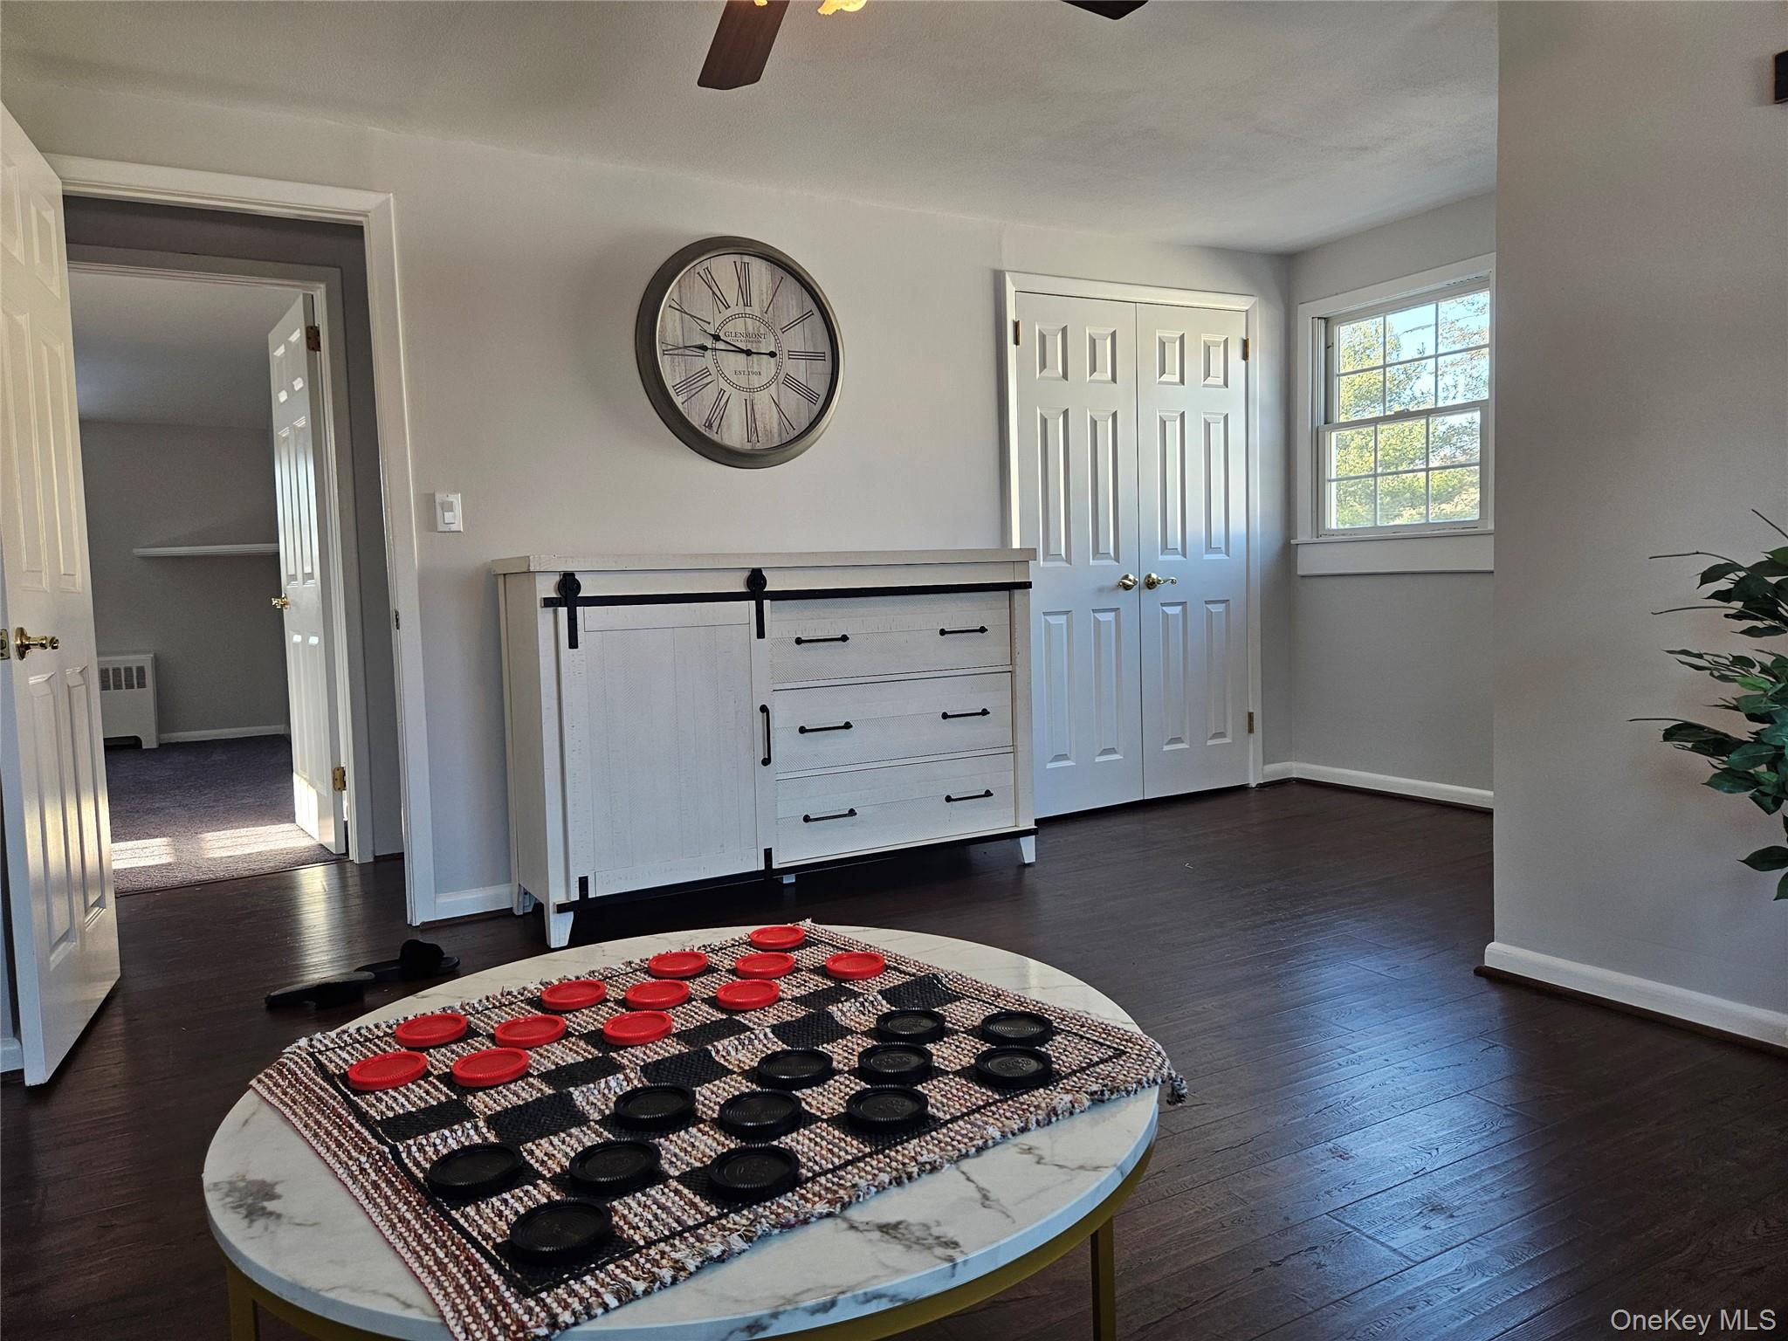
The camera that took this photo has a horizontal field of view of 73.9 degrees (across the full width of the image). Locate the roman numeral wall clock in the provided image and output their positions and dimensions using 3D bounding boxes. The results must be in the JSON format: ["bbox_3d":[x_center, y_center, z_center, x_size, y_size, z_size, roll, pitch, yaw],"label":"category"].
[{"bbox_3d":[-0.487,-1.056,3.956,0.757,0.757,0.070,-4,5,-29],"label":"roman numeral wall clock"}]

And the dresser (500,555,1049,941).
[{"bbox_3d":[-0.344,0.165,3.788,1.659,1.059,0.495,-4,5,-29],"label":"dresser"}]

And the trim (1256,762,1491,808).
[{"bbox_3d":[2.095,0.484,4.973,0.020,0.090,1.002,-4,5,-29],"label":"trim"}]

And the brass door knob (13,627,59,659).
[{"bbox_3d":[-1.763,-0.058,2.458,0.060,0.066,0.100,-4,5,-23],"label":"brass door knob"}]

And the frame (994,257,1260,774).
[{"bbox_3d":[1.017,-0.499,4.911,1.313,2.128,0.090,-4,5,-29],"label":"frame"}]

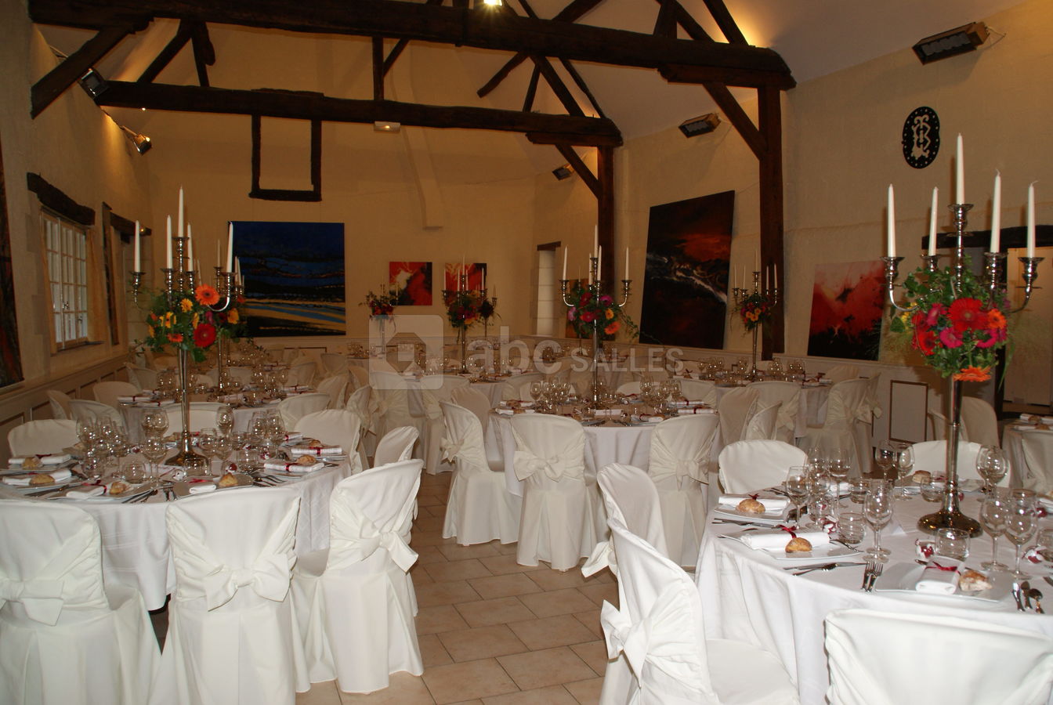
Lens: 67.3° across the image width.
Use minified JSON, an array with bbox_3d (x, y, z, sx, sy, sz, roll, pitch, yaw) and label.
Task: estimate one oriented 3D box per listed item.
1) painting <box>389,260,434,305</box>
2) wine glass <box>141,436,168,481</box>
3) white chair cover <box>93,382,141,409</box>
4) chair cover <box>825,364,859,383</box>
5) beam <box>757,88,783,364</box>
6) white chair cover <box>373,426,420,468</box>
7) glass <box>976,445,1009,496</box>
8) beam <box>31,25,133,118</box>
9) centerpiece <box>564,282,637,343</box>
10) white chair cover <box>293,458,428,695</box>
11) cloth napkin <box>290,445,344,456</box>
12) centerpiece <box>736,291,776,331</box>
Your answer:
[{"bbox_3d":[-2.108,-1.248,14.454,0.790,0.790,0.040,-1,3,-17],"label":"painting"},{"bbox_3d":[-1.561,0.446,3.320,0.082,0.186,0.082,0,3,0],"label":"wine glass"},{"bbox_3d":[-3.211,0.673,6.574,0.530,0.878,0.460,1,3,20],"label":"white chair cover"},{"bbox_3d":[3.127,0.597,8.327,0.530,0.878,0.460,-1,3,-24],"label":"chair cover"},{"bbox_3d":[2.877,-1.534,9.302,0.210,3.190,0.210,-3,3,-14],"label":"beam"},{"bbox_3d":[-0.902,0.826,4.153,0.550,0.890,0.470,-2,3,-37],"label":"white chair cover"},{"bbox_3d":[1.782,0.469,3.032,0.095,0.200,0.095,1,3,0],"label":"glass"},{"bbox_3d":[-4.341,-2.788,7.678,1.200,0.210,0.200,-45,11,-6],"label":"beam"},{"bbox_3d":[0.519,-0.290,5.571,0.480,0.430,0.440,0,3,0],"label":"centerpiece"},{"bbox_3d":[-0.772,0.864,3.354,0.550,0.890,0.470,3,4,44],"label":"white chair cover"},{"bbox_3d":[-1.000,0.476,3.763,0.250,0.040,0.090,0,3,-5],"label":"cloth napkin"},{"bbox_3d":[2.292,-0.411,7.909,0.390,0.400,0.380,1,3,14],"label":"centerpiece"}]

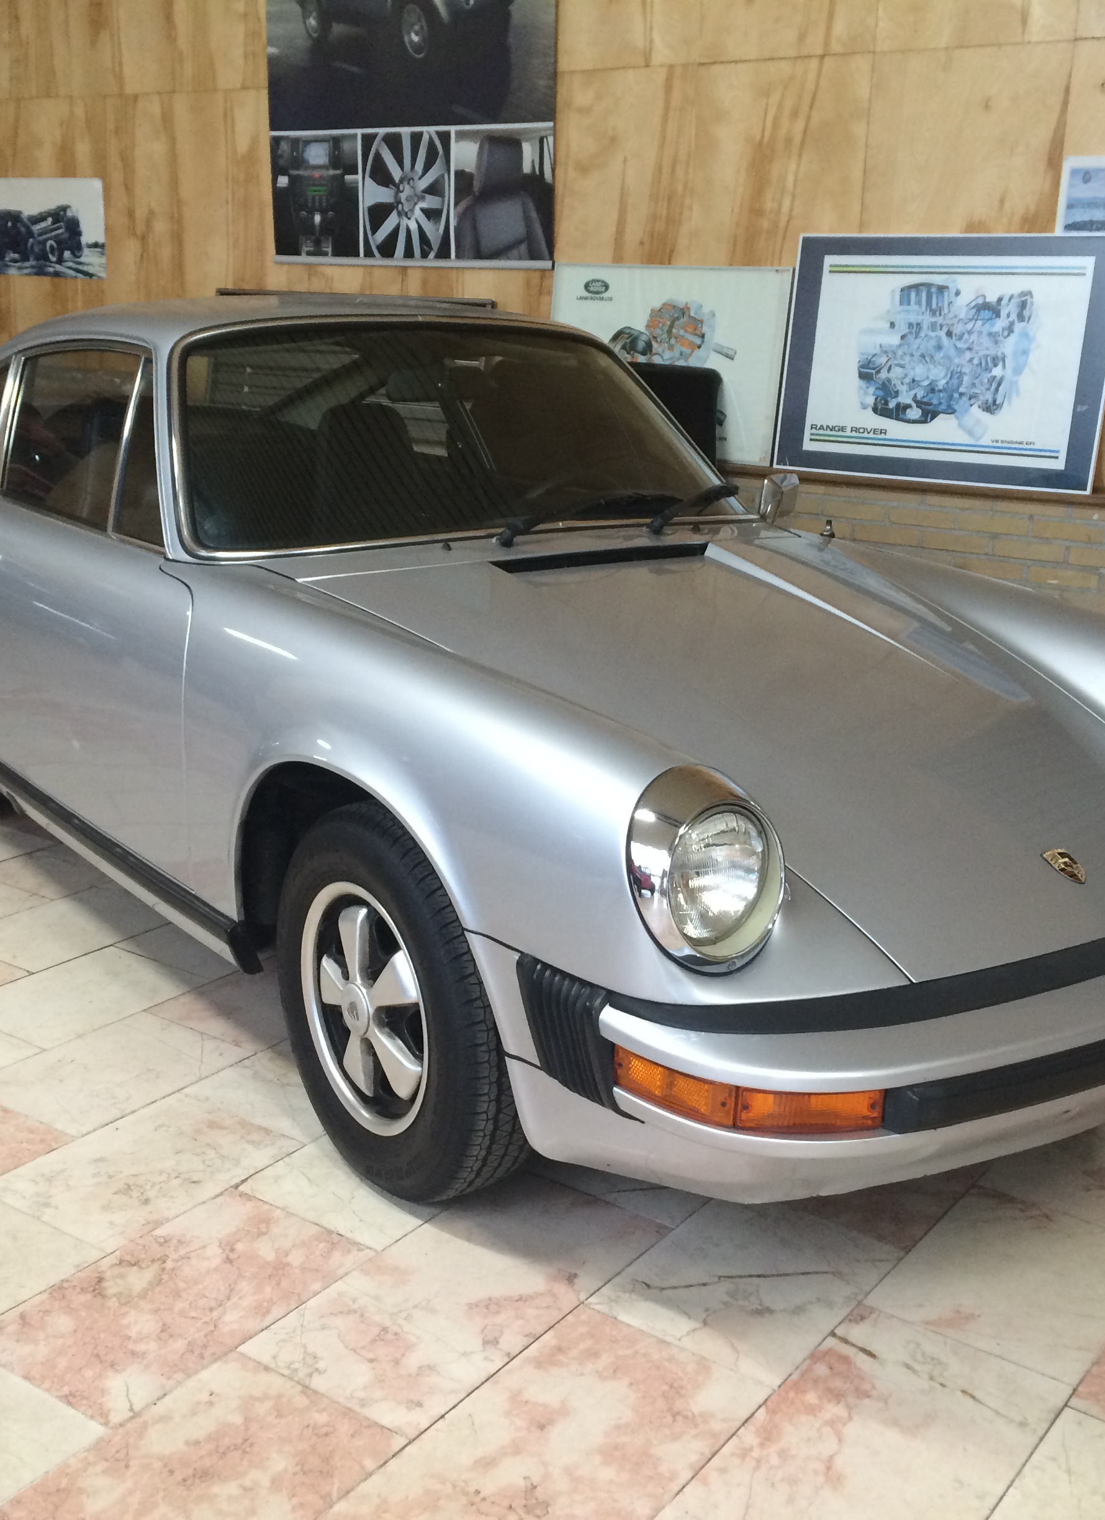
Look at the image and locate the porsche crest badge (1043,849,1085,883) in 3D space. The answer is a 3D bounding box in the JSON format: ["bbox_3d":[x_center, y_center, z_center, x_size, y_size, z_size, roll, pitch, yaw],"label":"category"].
[{"bbox_3d":[0.744,0.155,2.449,0.051,0.008,0.065,-9,47,-36],"label":"porsche crest badge"}]

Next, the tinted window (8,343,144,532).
[{"bbox_3d":[-1.024,-0.693,3.550,0.050,0.345,0.740,17,3,-40],"label":"tinted window"}]

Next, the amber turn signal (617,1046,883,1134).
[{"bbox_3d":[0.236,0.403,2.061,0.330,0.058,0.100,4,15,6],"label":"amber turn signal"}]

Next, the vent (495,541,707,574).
[{"bbox_3d":[0.104,-0.379,3.185,0.530,0.035,0.050,-9,19,-36],"label":"vent"}]

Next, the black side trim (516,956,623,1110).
[{"bbox_3d":[0.027,0.338,2.189,0.195,0.160,0.060,15,20,40],"label":"black side trim"}]

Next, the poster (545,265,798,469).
[{"bbox_3d":[0.362,-1.322,5.644,0.920,0.615,0.020,12,12,34],"label":"poster"}]

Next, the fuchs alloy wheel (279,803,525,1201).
[{"bbox_3d":[-0.214,0.365,2.607,0.190,0.612,0.612,-9,19,-34],"label":"fuchs alloy wheel"}]

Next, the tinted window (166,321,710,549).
[{"bbox_3d":[-0.164,-0.643,3.446,1.360,0.136,0.619,-10,62,-36],"label":"tinted window"}]

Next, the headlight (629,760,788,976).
[{"bbox_3d":[0.193,0.134,2.119,0.240,0.240,0.130,-9,19,-36],"label":"headlight"}]

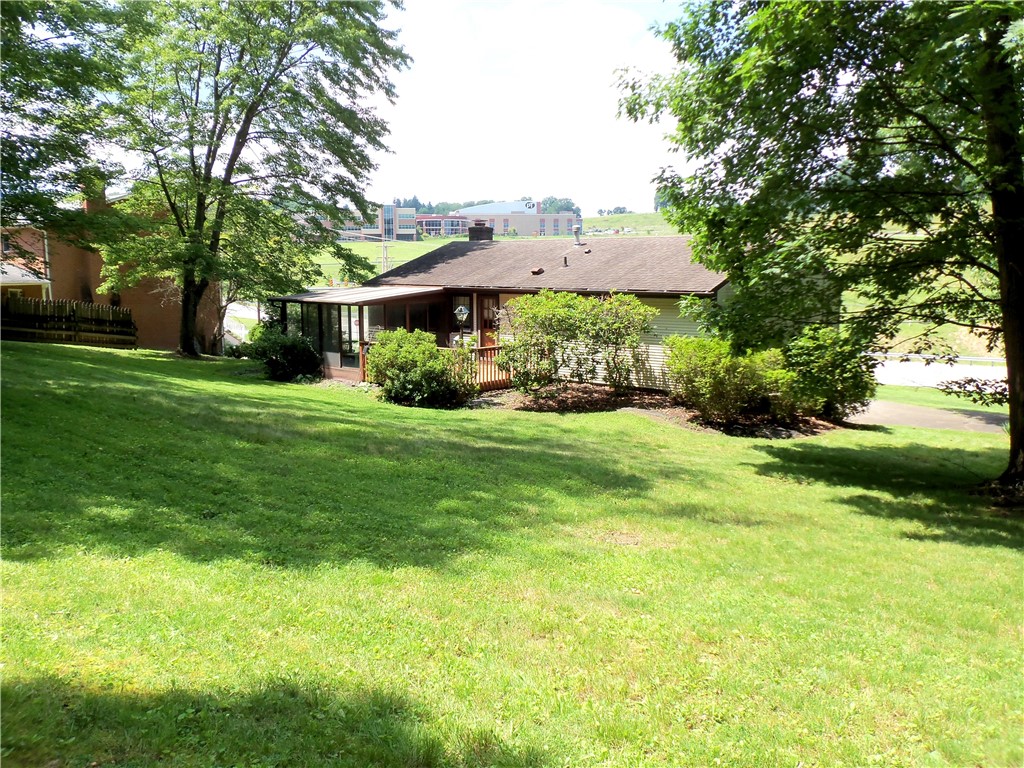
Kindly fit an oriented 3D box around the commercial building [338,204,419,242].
[{"bbox_3d":[-53.518,-63.342,329.902,32.645,14.410,20.000,0,8,0],"label":"commercial building"}]

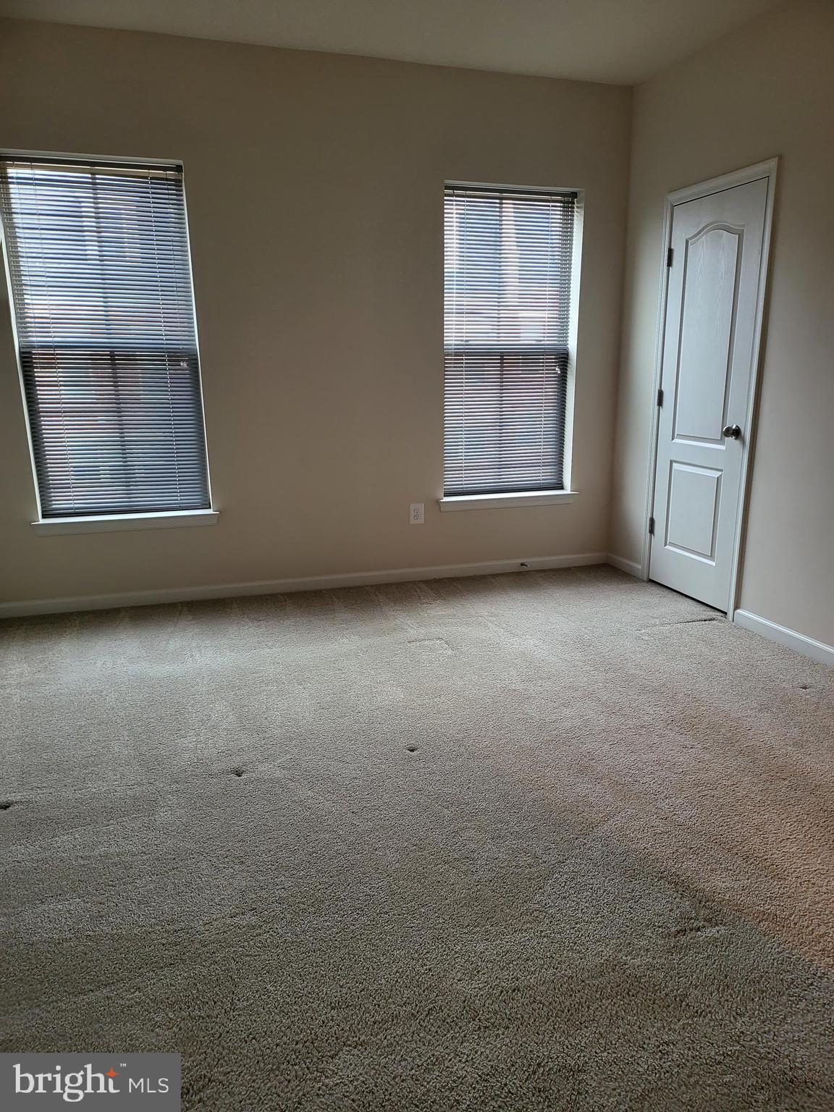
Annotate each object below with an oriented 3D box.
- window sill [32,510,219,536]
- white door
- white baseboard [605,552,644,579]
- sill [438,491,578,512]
[{"bbox_3d":[-1.517,-0.174,4.074,0.922,0.075,0.145,-5,15,-17],"label":"window sill"},{"bbox_3d":[1.483,-0.771,3.972,0.045,2.022,0.681,-5,15,-17],"label":"white door"},{"bbox_3d":[1.282,0.059,4.780,0.018,0.074,0.401,-5,15,-17],"label":"white baseboard"},{"bbox_3d":[0.537,-0.334,4.680,0.903,0.077,0.145,-5,15,-17],"label":"sill"}]

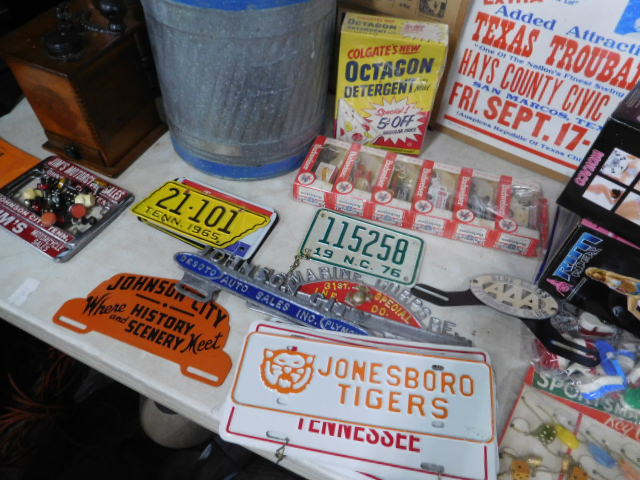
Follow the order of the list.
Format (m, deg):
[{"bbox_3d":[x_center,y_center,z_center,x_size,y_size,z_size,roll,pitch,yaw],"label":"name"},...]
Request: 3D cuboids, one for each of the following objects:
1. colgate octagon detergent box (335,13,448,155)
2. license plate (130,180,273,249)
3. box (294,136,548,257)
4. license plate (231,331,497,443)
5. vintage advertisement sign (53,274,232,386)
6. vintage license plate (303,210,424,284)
[{"bbox_3d":[0.113,-0.254,0.781,0.157,0.211,0.063,10,52,6],"label":"colgate octagon detergent box"},{"bbox_3d":[-0.185,-0.038,0.725,0.208,0.007,0.087,21,54,14],"label":"license plate"},{"bbox_3d":[0.159,-0.076,0.751,0.383,0.038,0.125,14,52,10],"label":"box"},{"bbox_3d":[0.052,0.173,0.557,0.307,0.008,0.100,7,52,4],"label":"license plate"},{"bbox_3d":[-0.219,0.101,0.621,0.255,0.006,0.118,17,53,12],"label":"vintage advertisement sign"},{"bbox_3d":[0.066,0.009,0.701,0.176,0.006,0.102,15,53,11],"label":"vintage license plate"}]

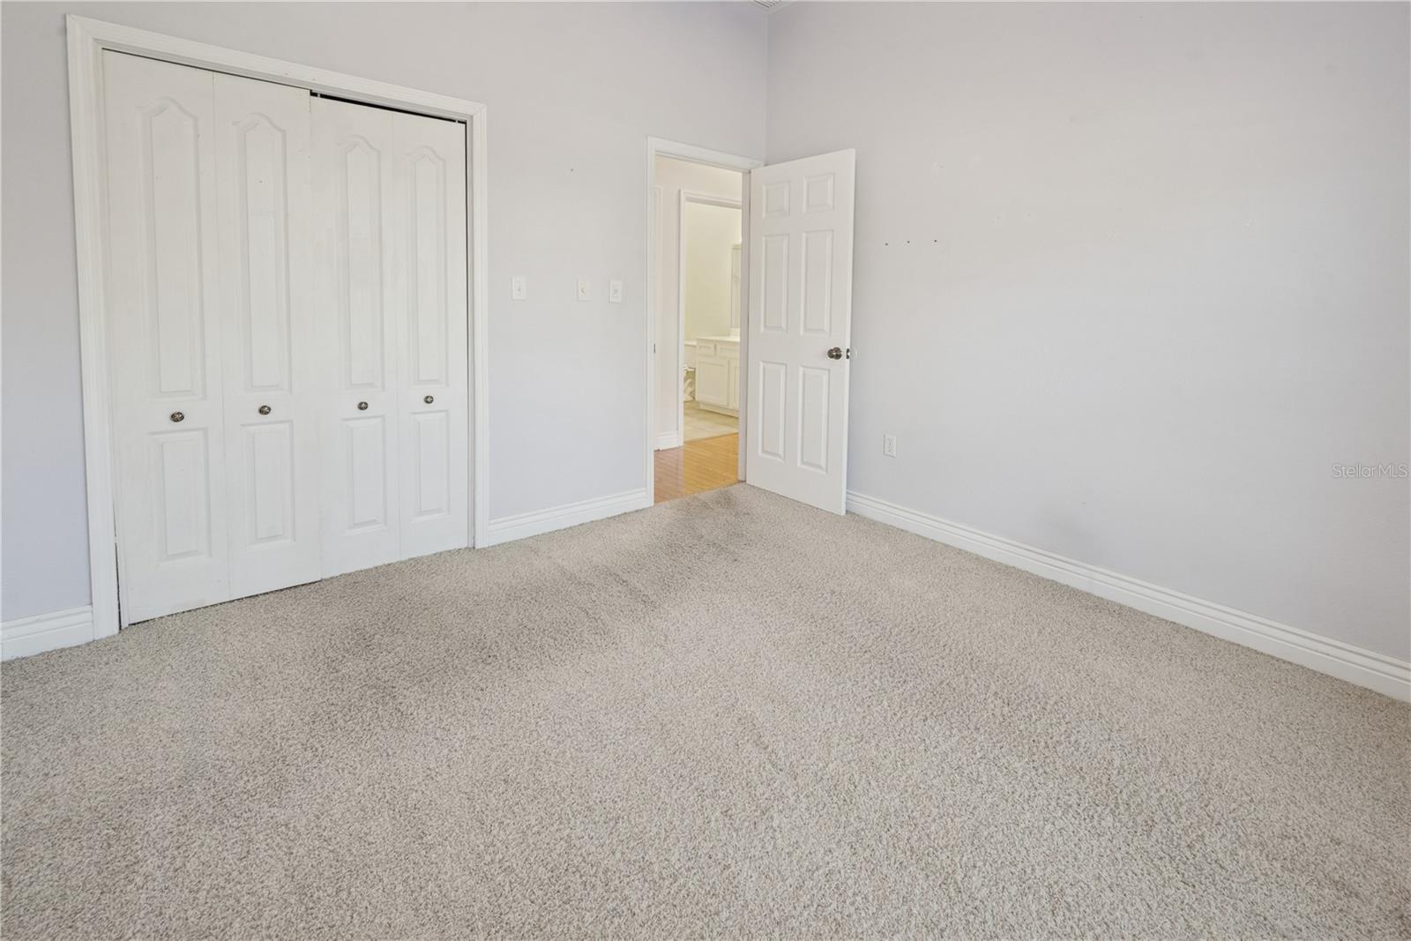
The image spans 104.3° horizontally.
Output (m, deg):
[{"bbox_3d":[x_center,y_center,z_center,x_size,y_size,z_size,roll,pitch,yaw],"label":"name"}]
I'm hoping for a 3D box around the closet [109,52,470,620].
[{"bbox_3d":[-1.647,-0.538,2.326,1.180,2.030,0.045,-4,8,-35],"label":"closet"}]

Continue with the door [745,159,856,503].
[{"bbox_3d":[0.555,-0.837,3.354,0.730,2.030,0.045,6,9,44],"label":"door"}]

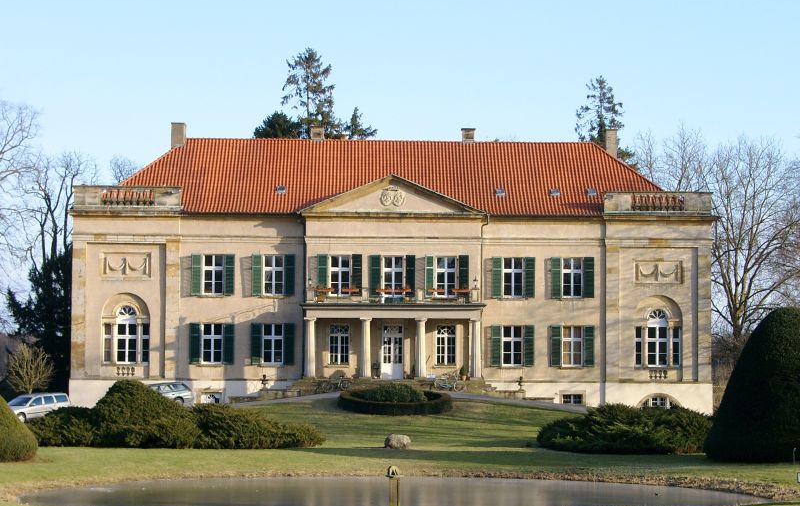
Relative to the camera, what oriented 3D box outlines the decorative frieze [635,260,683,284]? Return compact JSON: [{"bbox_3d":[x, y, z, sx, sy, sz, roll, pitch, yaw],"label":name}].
[{"bbox_3d":[14.856,1.063,108.914,2.759,1.379,0.200,0,-3,-1],"label":"decorative frieze"}]

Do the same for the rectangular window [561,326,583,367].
[{"bbox_3d":[9.950,5.388,109.380,1.204,2.346,0.150,0,-3,-1],"label":"rectangular window"}]

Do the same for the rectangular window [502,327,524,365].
[{"bbox_3d":[6.522,5.369,109.291,1.202,2.350,0.150,0,-3,-1],"label":"rectangular window"}]

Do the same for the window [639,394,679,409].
[{"bbox_3d":[14.315,8.440,104.544,2.400,1.250,0.180,0,-4,-1],"label":"window"}]

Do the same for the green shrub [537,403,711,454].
[{"bbox_3d":[6.360,4.870,53.000,5.000,1.400,3.800,0,-4,0],"label":"green shrub"}]

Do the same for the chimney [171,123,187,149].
[{"bbox_3d":[-14.182,-7.542,121.119,0.880,1.720,1.100,0,-3,-3],"label":"chimney"}]

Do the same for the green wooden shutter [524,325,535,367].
[{"bbox_3d":[7.182,5.185,104.860,0.590,2.280,0.060,0,-4,9],"label":"green wooden shutter"}]

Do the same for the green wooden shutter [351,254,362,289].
[{"bbox_3d":[-2.462,1.288,108.492,0.630,2.404,0.070,0,-3,-1],"label":"green wooden shutter"}]

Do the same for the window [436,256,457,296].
[{"bbox_3d":[2.667,1.351,108.924,1.185,2.358,0.150,0,-3,-1],"label":"window"}]

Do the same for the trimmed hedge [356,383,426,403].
[{"bbox_3d":[-0.427,7.137,95.246,3.518,1.156,3.200,0,-3,-1],"label":"trimmed hedge"}]

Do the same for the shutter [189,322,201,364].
[{"bbox_3d":[-11.731,5.218,108.656,0.699,2.348,0.060,1,-3,-4],"label":"shutter"}]

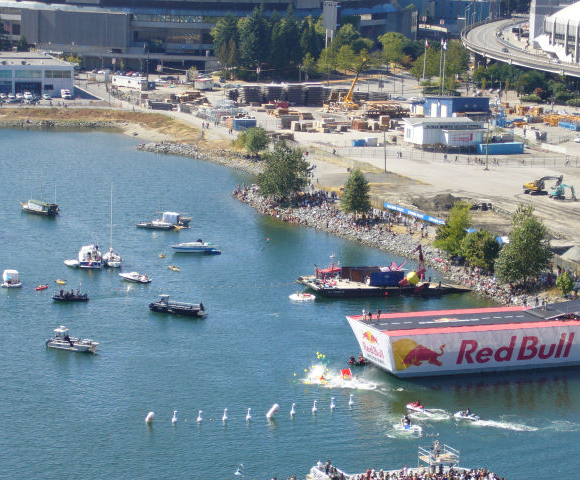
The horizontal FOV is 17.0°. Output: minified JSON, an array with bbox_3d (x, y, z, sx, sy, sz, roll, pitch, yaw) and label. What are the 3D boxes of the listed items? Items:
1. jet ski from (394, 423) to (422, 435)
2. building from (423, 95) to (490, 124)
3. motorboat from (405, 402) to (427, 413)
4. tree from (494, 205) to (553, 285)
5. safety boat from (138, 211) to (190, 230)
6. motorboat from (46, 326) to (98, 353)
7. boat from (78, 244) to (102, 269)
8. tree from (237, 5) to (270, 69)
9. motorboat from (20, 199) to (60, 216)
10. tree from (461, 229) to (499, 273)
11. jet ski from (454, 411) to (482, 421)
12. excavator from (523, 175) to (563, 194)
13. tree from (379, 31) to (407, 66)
[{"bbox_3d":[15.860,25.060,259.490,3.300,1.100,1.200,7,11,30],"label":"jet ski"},{"bbox_3d":[50.178,-39.591,585.932,13.000,7.700,15.000,-4,12,-25],"label":"building"},{"bbox_3d":[18.466,24.314,283.426,3.000,1.000,1.100,9,13,37],"label":"motorboat"},{"bbox_3d":[42.230,1.060,350.710,10.200,14.400,10.000,1,10,0],"label":"tree"},{"bbox_3d":[-25.300,-4.130,389.790,10.200,3.100,3.300,5,12,17],"label":"safety boat"},{"bbox_3d":[-35.307,16.029,315.129,7.700,3.200,2.600,5,11,19],"label":"motorboat"},{"bbox_3d":[-39.311,2.909,382.791,3.800,3.500,9.500,1,11,0],"label":"boat"},{"bbox_3d":[-12.638,-70.513,692.478,10.700,23.000,10.700,1,11,0],"label":"tree"},{"bbox_3d":[-51.810,-6.820,401.370,7.900,2.500,2.800,12,15,43],"label":"motorboat"},{"bbox_3d":[35.470,2.190,359.840,7.200,7.800,7.000,1,10,0],"label":"tree"},{"bbox_3d":[24.500,24.020,266.990,3.300,1.100,1.200,6,11,26],"label":"jet ski"},{"bbox_3d":[54.170,-11.850,415.210,8.300,4.100,2.800,3,11,10],"label":"excavator"},{"bbox_3d":[38.704,-70.647,726.920,10.700,12.500,10.700,1,11,0],"label":"tree"}]

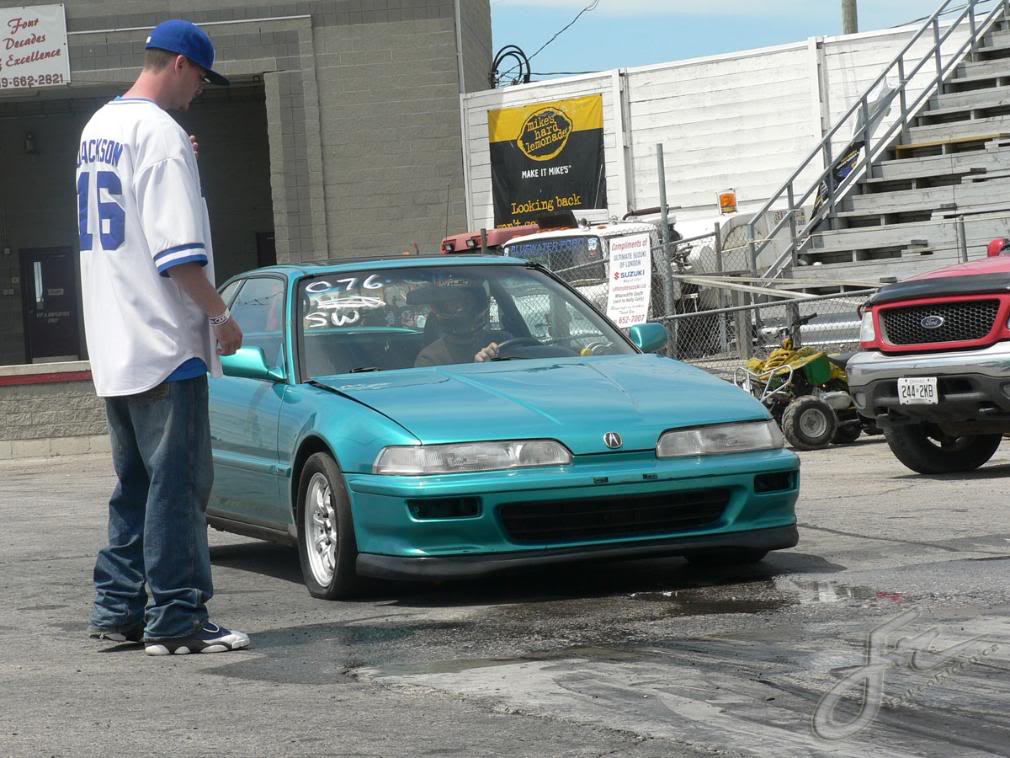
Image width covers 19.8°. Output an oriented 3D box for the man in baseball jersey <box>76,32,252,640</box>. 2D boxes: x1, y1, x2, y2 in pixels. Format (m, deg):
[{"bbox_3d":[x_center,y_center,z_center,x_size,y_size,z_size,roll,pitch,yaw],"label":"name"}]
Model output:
[{"bbox_3d":[-1.050,-0.130,8.750,0.500,1.900,0.580,-4,0,-15],"label":"man in baseball jersey"}]

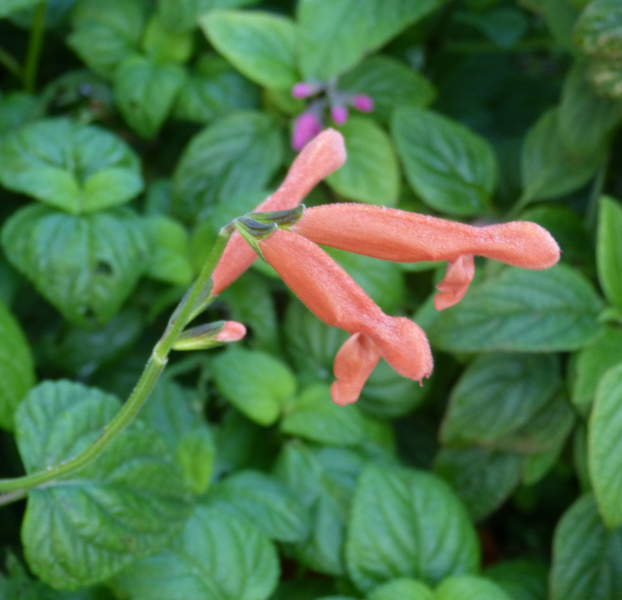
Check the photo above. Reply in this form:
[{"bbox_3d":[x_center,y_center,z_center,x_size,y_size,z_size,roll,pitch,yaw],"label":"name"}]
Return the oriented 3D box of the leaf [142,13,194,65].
[{"bbox_3d":[-0.031,-0.057,0.521,0.011,0.003,0.013,8,60,5],"label":"leaf"}]

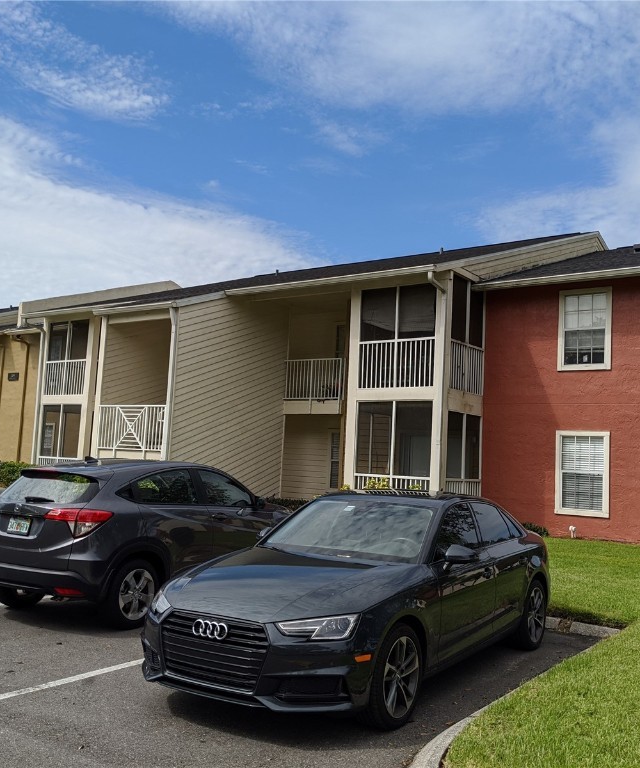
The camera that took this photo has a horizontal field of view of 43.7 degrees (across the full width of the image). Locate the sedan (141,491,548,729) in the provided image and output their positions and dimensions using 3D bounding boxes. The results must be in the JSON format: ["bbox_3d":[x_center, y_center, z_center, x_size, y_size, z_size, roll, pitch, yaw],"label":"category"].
[{"bbox_3d":[0.574,1.641,6.834,1.910,1.420,4.730,-1,-7,32],"label":"sedan"}]

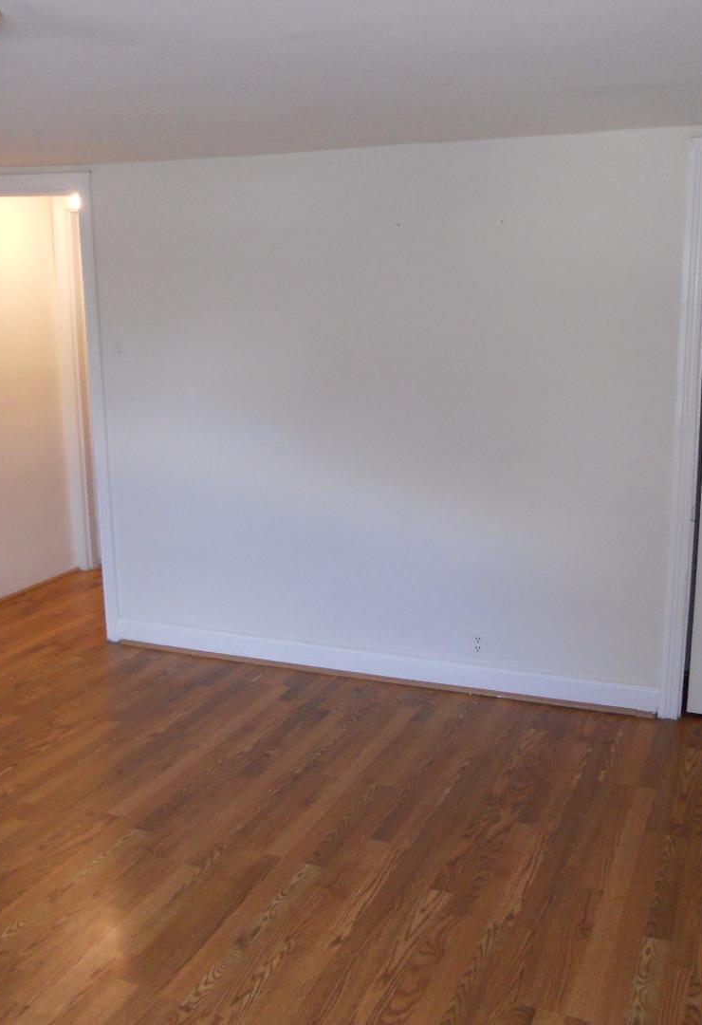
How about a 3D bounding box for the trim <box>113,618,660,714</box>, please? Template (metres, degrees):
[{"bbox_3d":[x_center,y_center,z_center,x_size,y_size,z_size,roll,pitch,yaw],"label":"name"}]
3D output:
[{"bbox_3d":[0.051,0.643,4.556,2.445,0.112,0.020,4,13,22],"label":"trim"}]

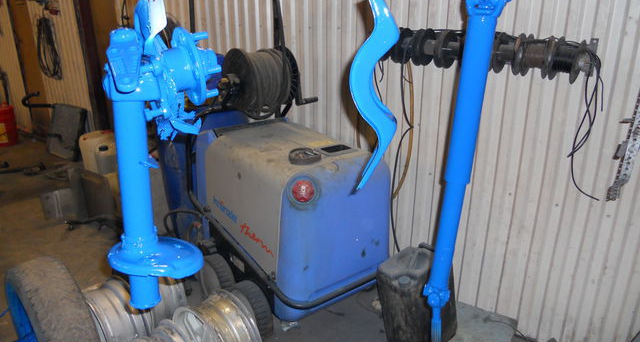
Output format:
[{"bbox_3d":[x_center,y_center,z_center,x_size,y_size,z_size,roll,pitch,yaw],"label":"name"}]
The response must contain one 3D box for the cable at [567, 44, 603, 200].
[{"bbox_3d":[1.026,-0.180,1.937,0.120,0.600,0.100,16,25,39],"label":"cable"}]

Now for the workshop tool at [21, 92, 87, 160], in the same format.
[{"bbox_3d":[-2.699,-0.456,4.975,0.800,0.580,0.270,13,23,33],"label":"workshop tool"}]

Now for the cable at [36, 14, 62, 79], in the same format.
[{"bbox_3d":[-2.781,-1.278,5.124,0.380,0.660,0.090,16,25,39],"label":"cable"}]

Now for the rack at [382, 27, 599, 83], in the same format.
[{"bbox_3d":[0.681,-0.499,2.093,0.880,0.175,0.190,16,25,39],"label":"rack"}]

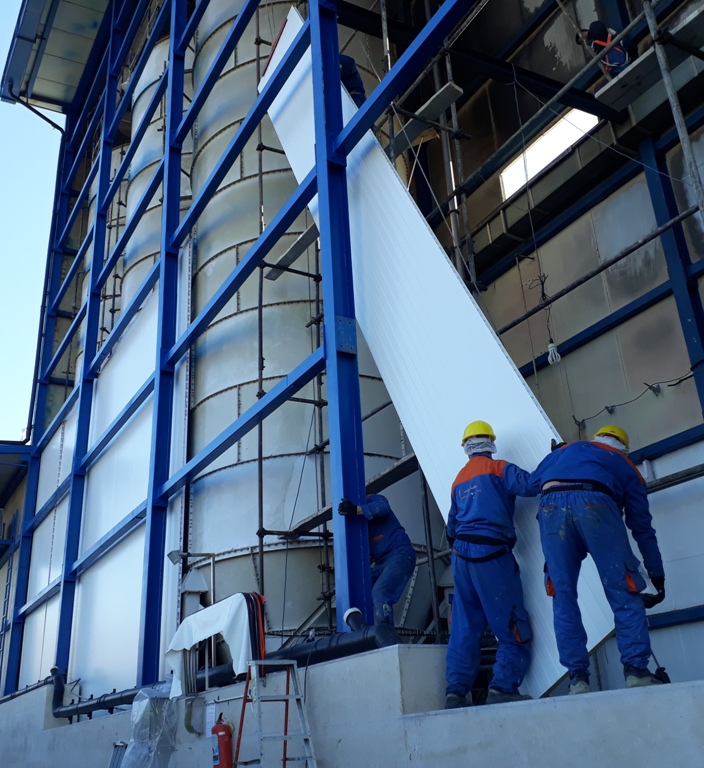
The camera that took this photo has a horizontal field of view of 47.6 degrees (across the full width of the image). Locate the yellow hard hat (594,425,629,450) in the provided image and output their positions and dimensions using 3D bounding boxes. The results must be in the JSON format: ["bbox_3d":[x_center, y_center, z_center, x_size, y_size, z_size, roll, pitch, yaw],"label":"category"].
[{"bbox_3d":[1.579,0.337,4.877,0.220,0.155,0.275,15,-22,31],"label":"yellow hard hat"}]

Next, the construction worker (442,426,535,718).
[{"bbox_3d":[0.837,1.067,5.017,0.620,1.770,0.550,-17,-28,27],"label":"construction worker"}]

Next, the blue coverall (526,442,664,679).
[{"bbox_3d":[1.388,0.900,4.407,0.700,1.310,0.650,-15,-27,24],"label":"blue coverall"}]

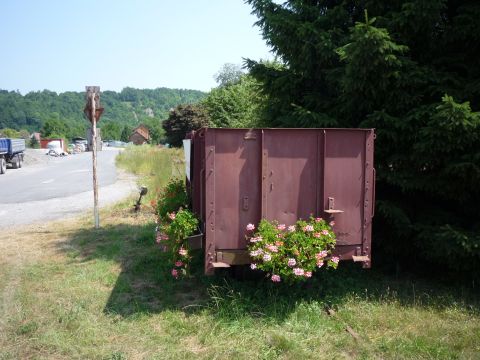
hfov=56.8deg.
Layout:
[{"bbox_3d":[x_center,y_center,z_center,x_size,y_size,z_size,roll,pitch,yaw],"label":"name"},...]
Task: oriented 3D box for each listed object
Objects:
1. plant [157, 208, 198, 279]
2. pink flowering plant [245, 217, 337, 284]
[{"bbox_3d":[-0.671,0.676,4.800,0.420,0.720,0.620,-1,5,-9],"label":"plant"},{"bbox_3d":[0.509,0.669,4.300,0.840,0.600,0.450,-1,5,-9],"label":"pink flowering plant"}]

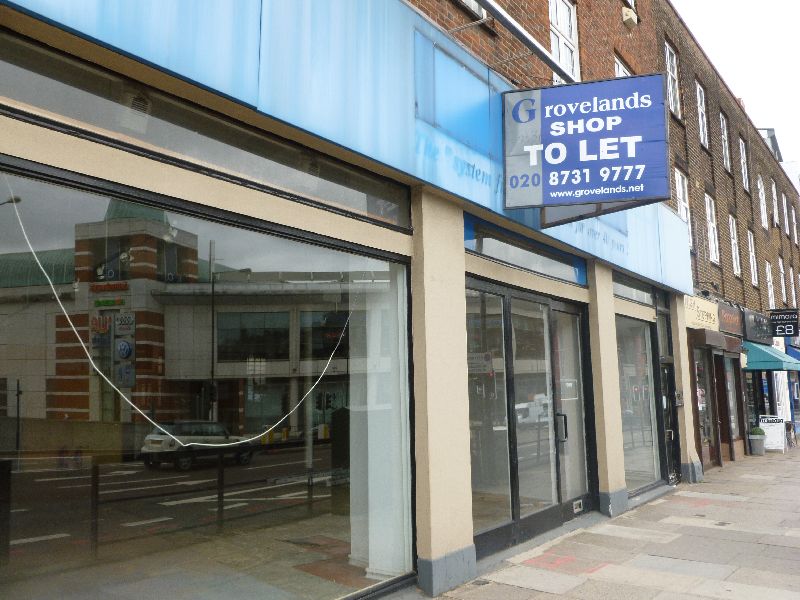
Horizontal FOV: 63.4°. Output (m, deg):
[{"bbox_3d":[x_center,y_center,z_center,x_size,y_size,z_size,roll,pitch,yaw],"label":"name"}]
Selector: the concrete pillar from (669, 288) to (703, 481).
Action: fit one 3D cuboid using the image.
[{"bbox_3d":[5.071,1.543,11.621,0.224,3.224,0.704,-7,-10,37],"label":"concrete pillar"}]

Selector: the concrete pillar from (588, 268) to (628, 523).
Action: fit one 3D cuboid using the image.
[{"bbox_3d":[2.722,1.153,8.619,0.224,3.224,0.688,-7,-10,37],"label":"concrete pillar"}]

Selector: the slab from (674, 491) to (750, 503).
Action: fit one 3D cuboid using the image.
[{"bbox_3d":[4.544,2.910,9.476,0.928,0.050,0.536,-7,-10,37],"label":"slab"}]

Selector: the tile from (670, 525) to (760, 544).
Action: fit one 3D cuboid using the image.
[{"bbox_3d":[3.459,2.584,7.053,0.781,0.050,0.568,-7,-10,37],"label":"tile"}]

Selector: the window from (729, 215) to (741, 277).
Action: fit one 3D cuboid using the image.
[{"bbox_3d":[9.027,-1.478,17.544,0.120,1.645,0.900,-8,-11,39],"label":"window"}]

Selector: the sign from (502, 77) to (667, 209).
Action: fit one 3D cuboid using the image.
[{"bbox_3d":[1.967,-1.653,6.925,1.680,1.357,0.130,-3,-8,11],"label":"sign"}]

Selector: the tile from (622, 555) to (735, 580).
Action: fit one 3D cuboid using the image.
[{"bbox_3d":[2.517,2.424,5.816,0.824,0.050,0.541,-7,-10,37],"label":"tile"}]

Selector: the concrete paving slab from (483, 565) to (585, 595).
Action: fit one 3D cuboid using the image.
[{"bbox_3d":[1.159,2.401,5.521,0.712,0.050,0.536,-7,-10,37],"label":"concrete paving slab"}]

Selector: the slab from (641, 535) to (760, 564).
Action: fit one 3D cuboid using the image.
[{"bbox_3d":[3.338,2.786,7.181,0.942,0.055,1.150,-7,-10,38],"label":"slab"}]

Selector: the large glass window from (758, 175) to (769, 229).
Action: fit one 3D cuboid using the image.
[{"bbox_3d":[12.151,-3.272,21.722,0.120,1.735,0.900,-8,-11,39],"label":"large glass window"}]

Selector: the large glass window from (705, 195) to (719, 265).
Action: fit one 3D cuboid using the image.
[{"bbox_3d":[7.447,-1.664,15.430,0.100,1.616,0.905,-7,-10,37],"label":"large glass window"}]

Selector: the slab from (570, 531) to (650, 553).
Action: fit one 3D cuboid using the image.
[{"bbox_3d":[2.193,2.566,6.795,0.688,0.050,0.536,-7,-10,37],"label":"slab"}]

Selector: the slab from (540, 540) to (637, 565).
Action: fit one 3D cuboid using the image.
[{"bbox_3d":[2.074,2.793,7.088,0.887,0.055,0.624,-7,-10,38],"label":"slab"}]

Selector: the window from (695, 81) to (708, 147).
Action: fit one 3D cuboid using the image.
[{"bbox_3d":[7.368,-4.495,15.776,0.100,1.568,0.808,-7,-10,37],"label":"window"}]

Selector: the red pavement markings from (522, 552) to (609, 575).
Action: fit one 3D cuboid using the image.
[{"bbox_3d":[1.672,2.734,6.635,0.756,0.055,0.569,-7,-10,38],"label":"red pavement markings"}]

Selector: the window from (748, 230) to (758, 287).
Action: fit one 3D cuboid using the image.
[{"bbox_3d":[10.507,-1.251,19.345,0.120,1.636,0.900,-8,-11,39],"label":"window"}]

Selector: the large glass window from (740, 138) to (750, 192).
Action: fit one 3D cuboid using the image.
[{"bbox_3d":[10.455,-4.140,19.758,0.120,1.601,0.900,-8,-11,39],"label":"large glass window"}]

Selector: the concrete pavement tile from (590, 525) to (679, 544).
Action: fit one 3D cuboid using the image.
[{"bbox_3d":[2.602,2.611,7.154,0.832,0.050,0.536,-7,-10,37],"label":"concrete pavement tile"}]

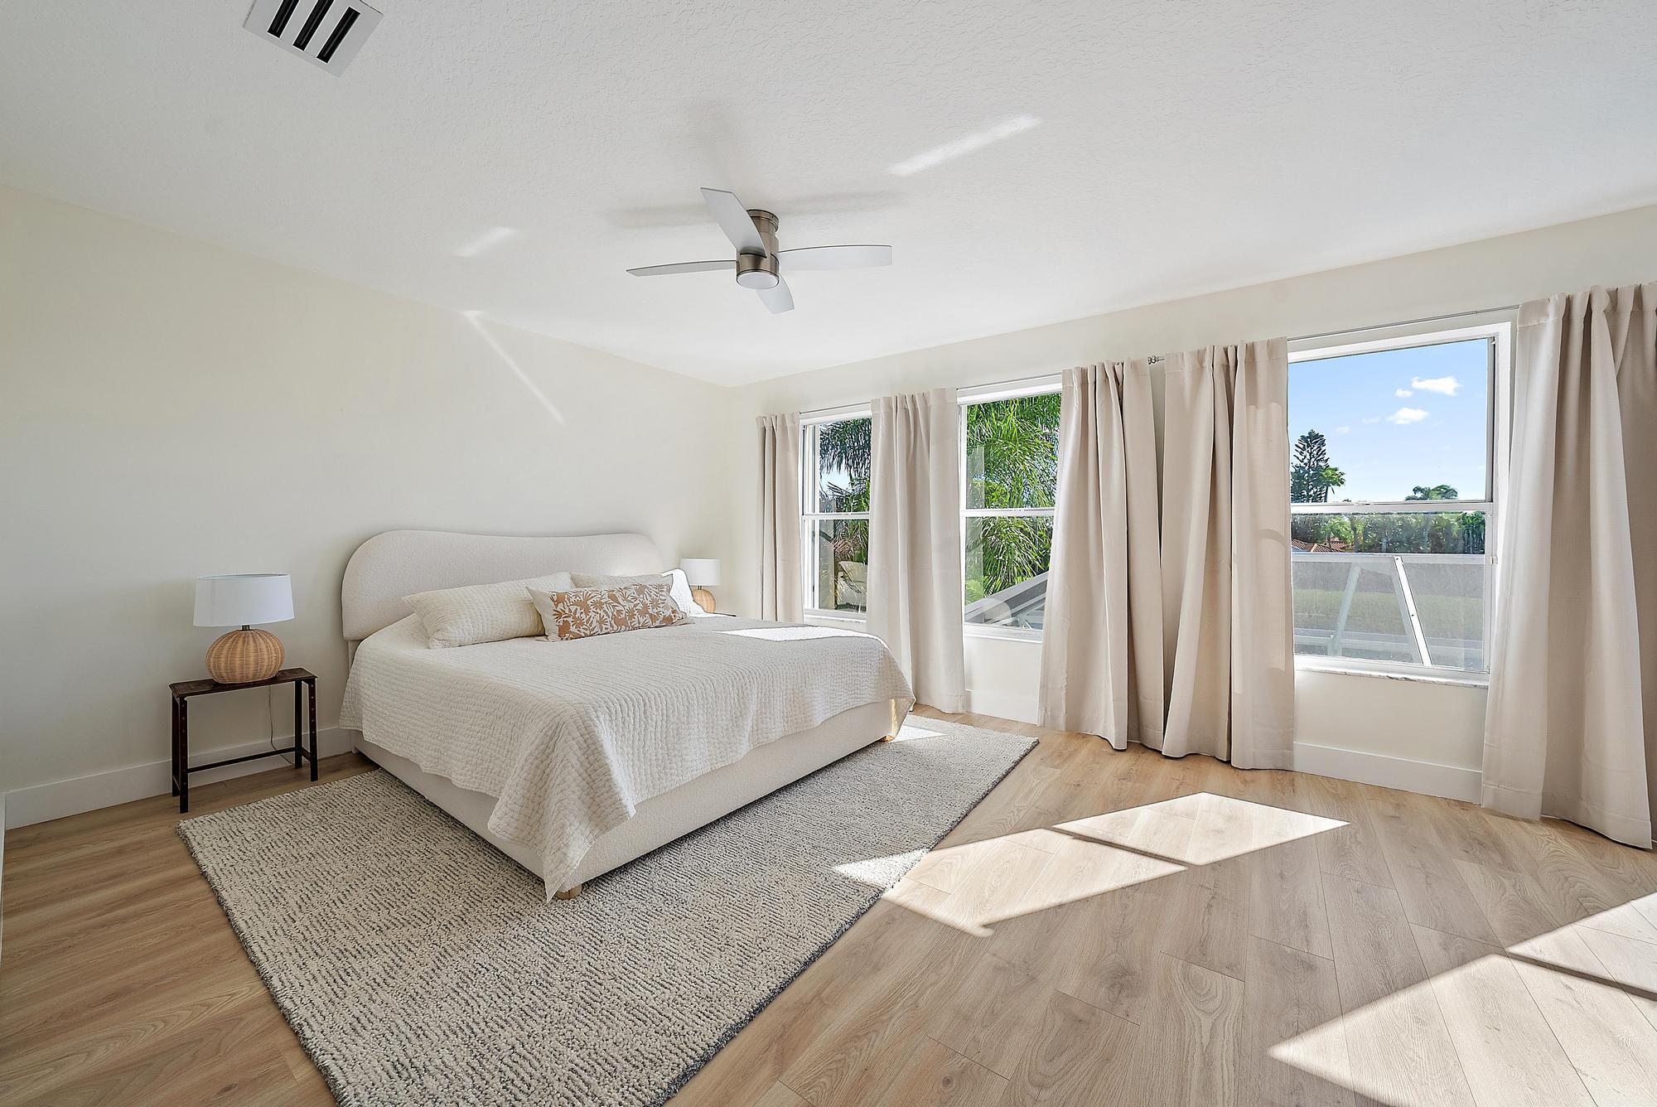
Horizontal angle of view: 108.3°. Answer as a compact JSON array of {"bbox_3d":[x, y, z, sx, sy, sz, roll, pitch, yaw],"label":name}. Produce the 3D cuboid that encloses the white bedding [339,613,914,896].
[{"bbox_3d":[-1.020,0.720,3.341,2.150,0.637,2.170,1,2,37],"label":"white bedding"}]

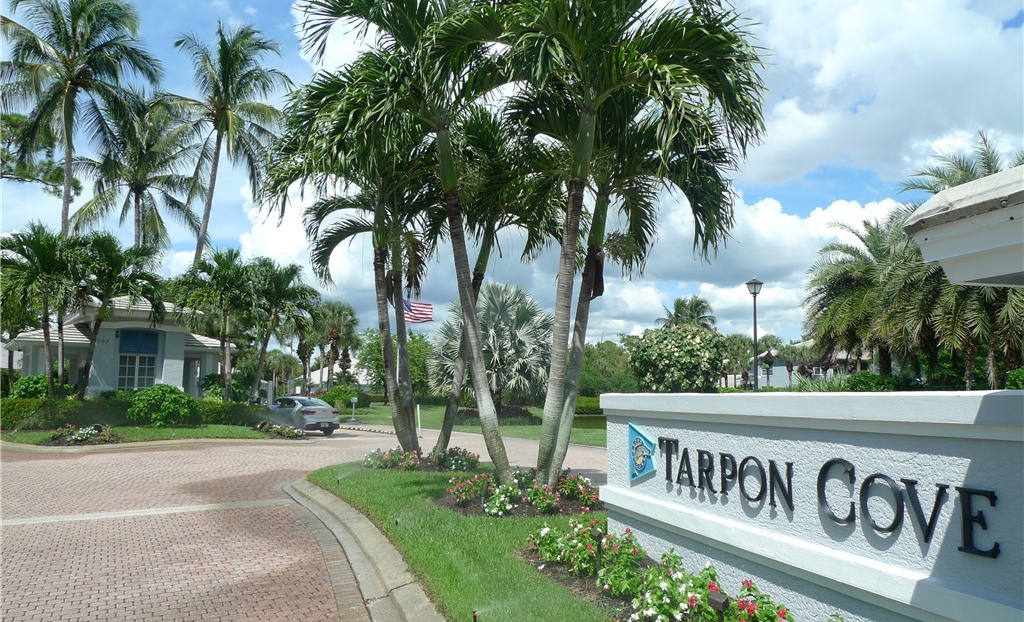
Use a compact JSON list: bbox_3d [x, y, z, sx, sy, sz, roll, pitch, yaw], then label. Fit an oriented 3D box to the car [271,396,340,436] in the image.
[{"bbox_3d":[-8.366,3.978,27.118,4.400,1.450,1.730,-6,-9,45],"label":"car"}]

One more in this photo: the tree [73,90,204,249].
[{"bbox_3d":[-19.616,-3.085,36.626,7.270,17.230,6.600,0,-7,0],"label":"tree"}]

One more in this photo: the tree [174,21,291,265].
[{"bbox_3d":[-14.382,-4.581,35.761,6.200,20.000,6.000,0,-7,0],"label":"tree"}]

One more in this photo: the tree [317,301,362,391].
[{"bbox_3d":[-14.114,3.538,57.972,3.600,9.000,3.600,0,-7,0],"label":"tree"}]

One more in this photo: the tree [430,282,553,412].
[{"bbox_3d":[-1.079,2.159,36.293,6.200,7.000,6.000,0,-7,0],"label":"tree"}]

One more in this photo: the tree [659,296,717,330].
[{"bbox_3d":[14.286,3.504,57.990,4.900,9.500,4.900,0,-7,0],"label":"tree"}]

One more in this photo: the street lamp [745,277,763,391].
[{"bbox_3d":[6.508,1.370,18.972,0.500,4.590,0.470,-2,-7,19],"label":"street lamp"}]

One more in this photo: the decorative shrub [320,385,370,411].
[{"bbox_3d":[-12.827,6.691,54.083,3.800,1.950,3.200,0,-7,0],"label":"decorative shrub"}]

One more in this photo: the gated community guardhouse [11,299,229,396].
[{"bbox_3d":[-15.908,1.926,28.561,7.600,5.200,6.100,6,-9,-42],"label":"gated community guardhouse"}]

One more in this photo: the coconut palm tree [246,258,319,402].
[{"bbox_3d":[-9.539,1.190,29.367,3.040,6.920,3.000,0,-7,0],"label":"coconut palm tree"}]

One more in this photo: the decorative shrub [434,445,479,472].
[{"bbox_3d":[-1.071,2.809,13.767,0.880,0.450,0.800,0,-7,0],"label":"decorative shrub"}]

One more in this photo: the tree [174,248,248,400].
[{"bbox_3d":[-12.305,0.972,28.889,3.080,7.240,3.000,0,-7,0],"label":"tree"}]

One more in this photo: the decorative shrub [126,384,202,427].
[{"bbox_3d":[-13.371,3.658,27.359,2.970,1.720,2.600,0,-7,0],"label":"decorative shrub"}]

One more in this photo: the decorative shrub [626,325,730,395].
[{"bbox_3d":[5.740,2.419,24.689,3.400,3.900,3.300,0,-7,0],"label":"decorative shrub"}]

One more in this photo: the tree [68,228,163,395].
[{"bbox_3d":[-15.901,0.676,28.320,3.740,7.690,3.500,0,-7,0],"label":"tree"}]

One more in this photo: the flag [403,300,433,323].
[{"bbox_3d":[-5.525,0.028,41.289,1.920,1.410,0.400,1,-7,-8],"label":"flag"}]

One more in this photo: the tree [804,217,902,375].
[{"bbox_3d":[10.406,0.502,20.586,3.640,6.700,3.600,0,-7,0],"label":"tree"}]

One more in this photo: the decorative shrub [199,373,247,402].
[{"bbox_3d":[-11.014,3.425,26.779,1.750,1.750,1.600,0,-7,0],"label":"decorative shrub"}]

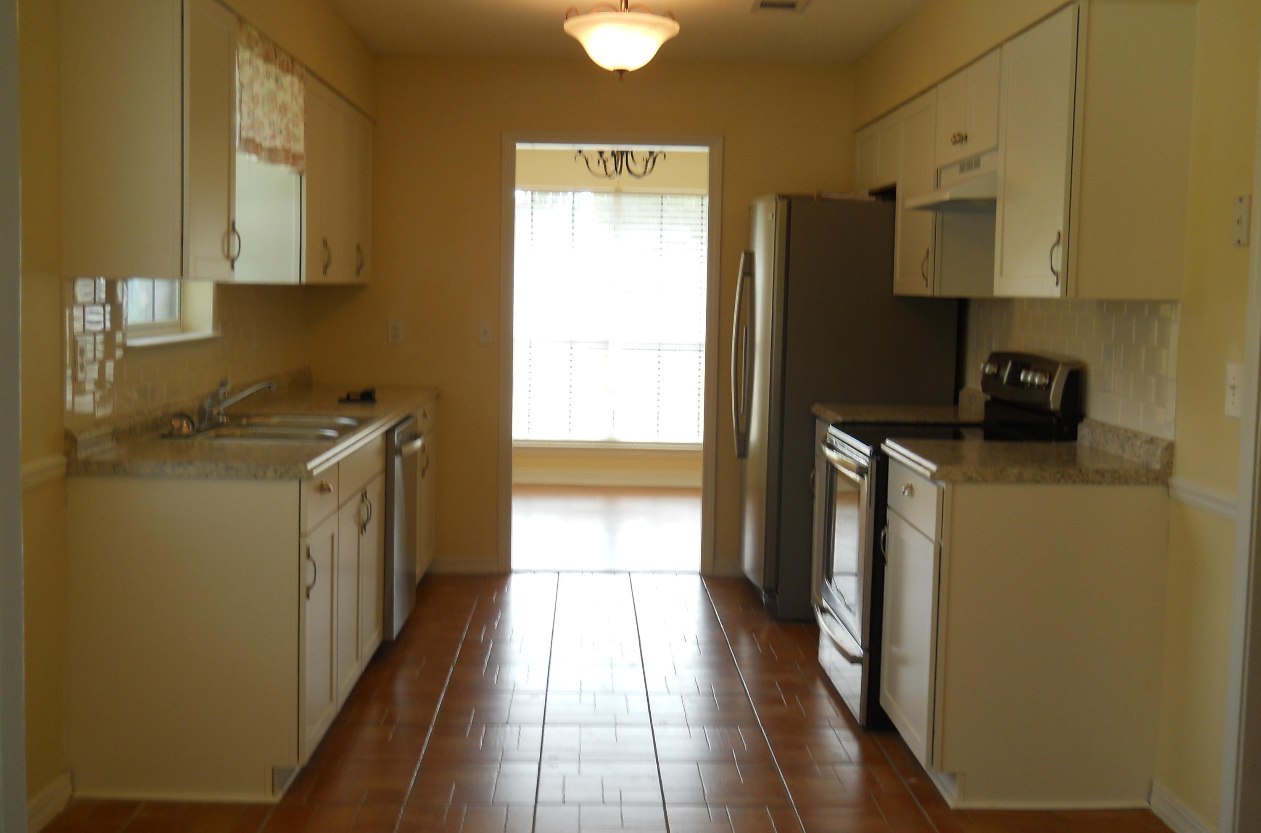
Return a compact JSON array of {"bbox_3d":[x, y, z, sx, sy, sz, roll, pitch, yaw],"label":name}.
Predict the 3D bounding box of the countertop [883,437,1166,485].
[{"bbox_3d":[1.107,0.127,3.850,0.635,0.046,0.615,1,5,-2],"label":"countertop"}]

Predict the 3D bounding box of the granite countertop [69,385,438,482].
[{"bbox_3d":[-1.199,0.003,4.970,0.625,0.047,2.935,1,5,-2],"label":"granite countertop"}]

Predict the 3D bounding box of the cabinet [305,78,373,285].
[{"bbox_3d":[-1.353,-0.933,5.604,0.331,0.757,1.510,1,5,-2],"label":"cabinet"}]

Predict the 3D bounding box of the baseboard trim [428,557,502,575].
[{"bbox_3d":[-0.813,0.713,6.479,0.357,0.083,0.016,1,5,-2],"label":"baseboard trim"}]

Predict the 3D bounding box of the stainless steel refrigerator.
[{"bbox_3d":[0.922,-0.053,6.072,0.858,1.766,0.880,1,5,-2],"label":"stainless steel refrigerator"}]

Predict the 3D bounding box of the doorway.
[{"bbox_3d":[-0.099,-0.285,6.465,1.038,2.096,0.130,1,5,-2],"label":"doorway"}]

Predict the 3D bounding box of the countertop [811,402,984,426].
[{"bbox_3d":[1.063,-0.003,5.196,0.635,0.046,0.530,1,5,-2],"label":"countertop"}]

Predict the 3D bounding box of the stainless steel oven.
[{"bbox_3d":[1.039,0.484,4.589,0.682,0.960,0.760,1,5,-2],"label":"stainless steel oven"}]

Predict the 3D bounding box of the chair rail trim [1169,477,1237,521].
[{"bbox_3d":[1.429,0.204,3.371,0.022,0.050,0.385,1,5,-2],"label":"chair rail trim"}]

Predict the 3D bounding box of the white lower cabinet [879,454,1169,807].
[{"bbox_3d":[1.107,0.597,3.930,0.629,0.874,0.605,1,5,-2],"label":"white lower cabinet"}]

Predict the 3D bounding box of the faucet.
[{"bbox_3d":[-1.281,-0.046,4.428,0.240,0.154,0.230,1,5,-2],"label":"faucet"}]

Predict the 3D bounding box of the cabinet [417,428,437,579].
[{"bbox_3d":[-1.241,0.363,6.020,0.618,0.874,0.930,1,5,-2],"label":"cabinet"}]

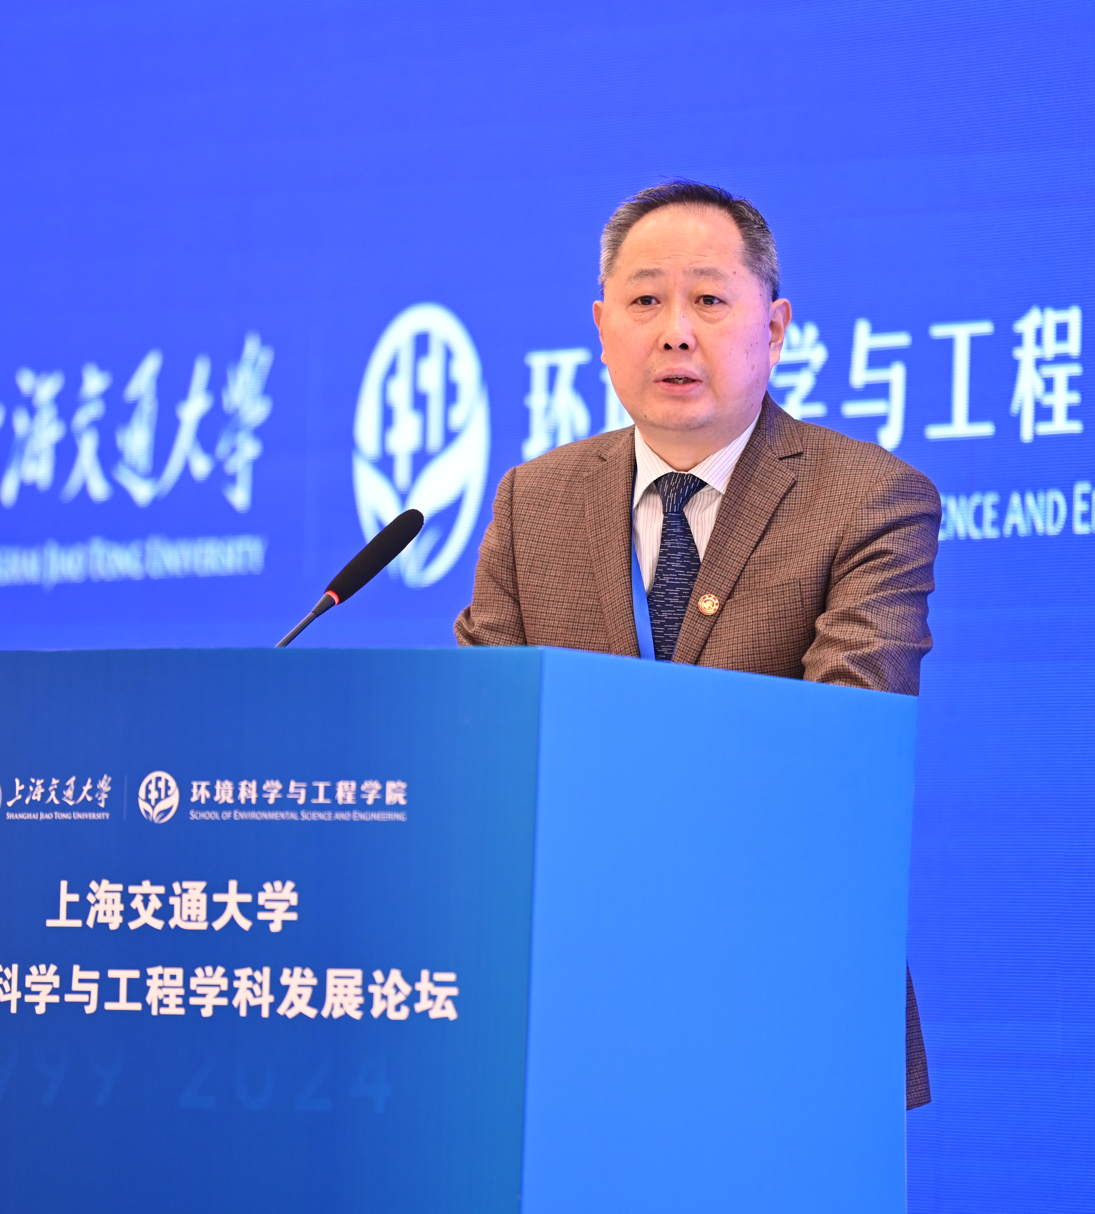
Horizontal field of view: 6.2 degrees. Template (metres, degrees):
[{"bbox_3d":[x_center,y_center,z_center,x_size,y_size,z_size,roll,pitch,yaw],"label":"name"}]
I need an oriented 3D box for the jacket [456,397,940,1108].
[{"bbox_3d":[0.142,0.151,9.720,0.520,0.710,0.380,1,-3,25],"label":"jacket"}]

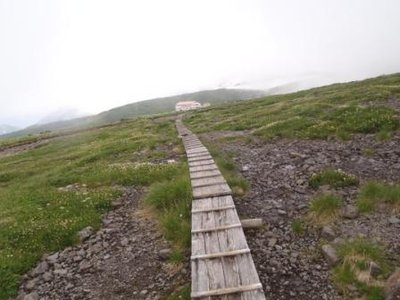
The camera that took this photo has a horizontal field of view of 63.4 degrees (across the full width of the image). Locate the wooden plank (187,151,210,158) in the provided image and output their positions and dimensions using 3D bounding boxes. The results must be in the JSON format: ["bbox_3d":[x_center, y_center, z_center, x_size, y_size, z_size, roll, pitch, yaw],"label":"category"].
[{"bbox_3d":[-0.033,0.110,7.500,0.540,0.060,0.400,-6,9,0],"label":"wooden plank"}]

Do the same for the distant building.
[{"bbox_3d":[-7.600,-29.900,219.000,17.000,6.200,9.000,-1,6,3],"label":"distant building"}]

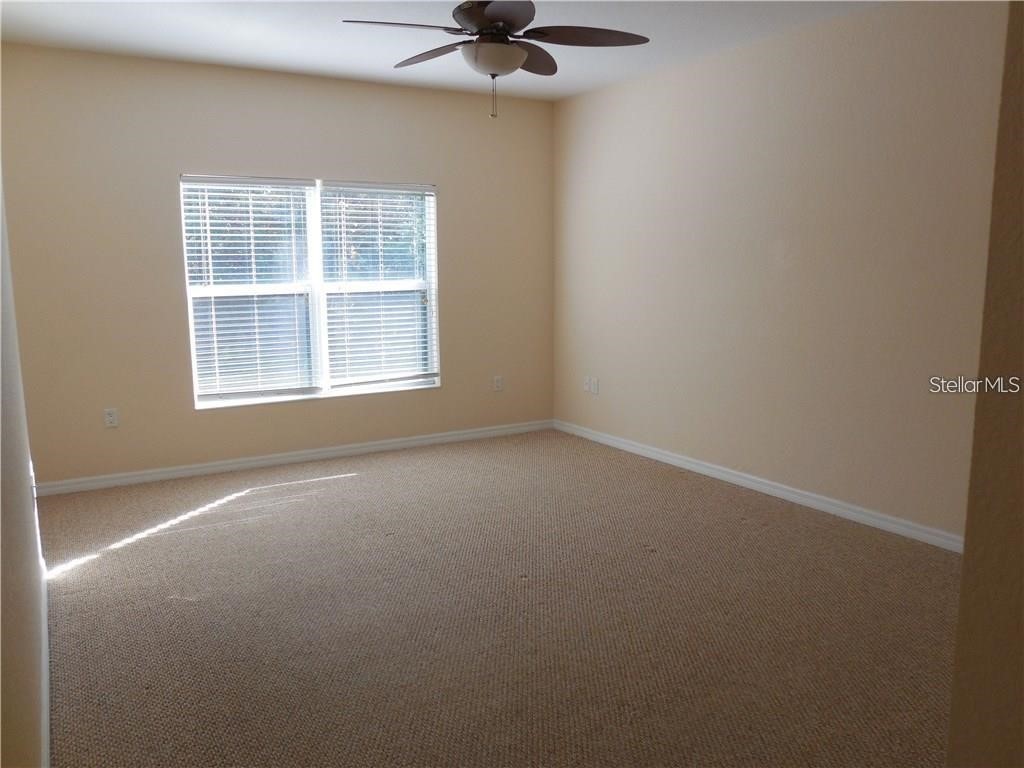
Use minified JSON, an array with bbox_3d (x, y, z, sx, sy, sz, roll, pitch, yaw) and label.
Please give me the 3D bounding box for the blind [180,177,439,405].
[{"bbox_3d":[-1.361,-0.692,5.548,1.811,1.493,0.055,-6,10,-31],"label":"blind"}]

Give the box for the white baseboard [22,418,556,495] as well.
[{"bbox_3d":[-1.287,0.510,5.723,3.862,0.083,0.015,-6,10,-31],"label":"white baseboard"}]

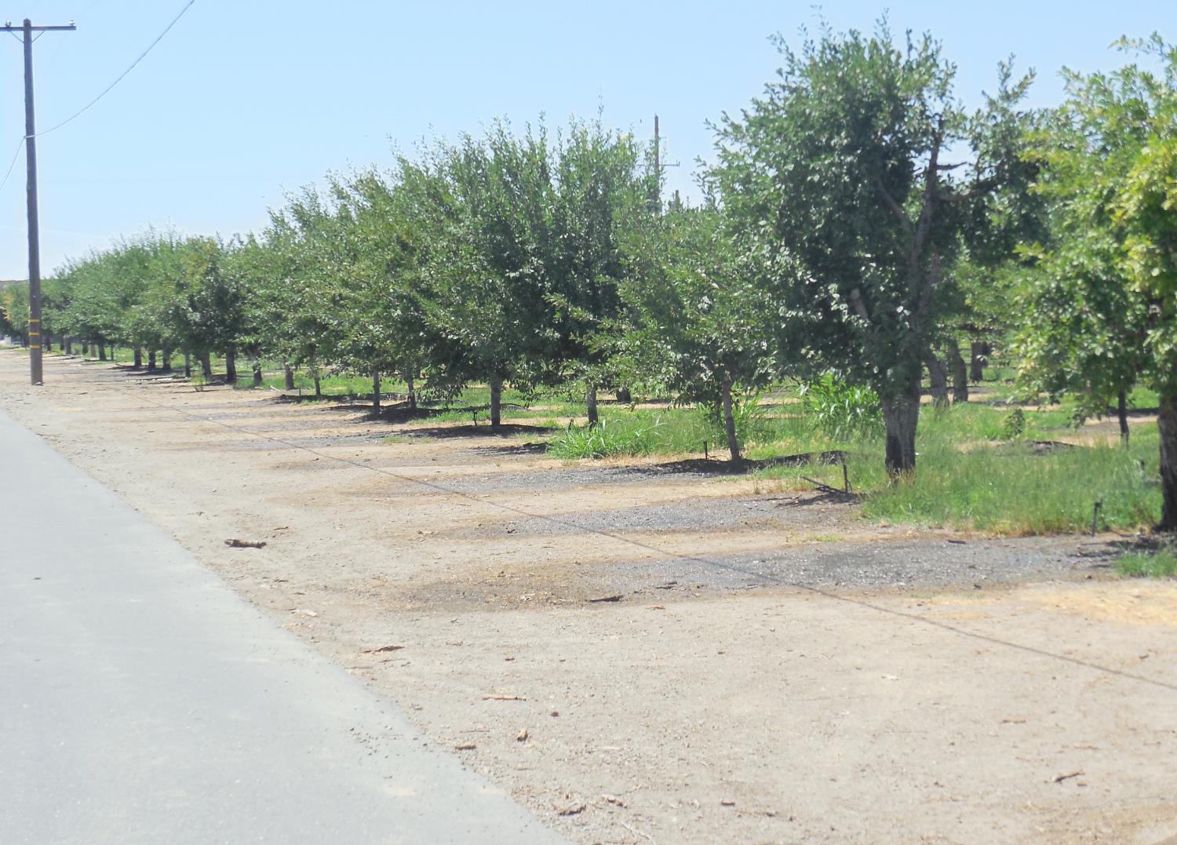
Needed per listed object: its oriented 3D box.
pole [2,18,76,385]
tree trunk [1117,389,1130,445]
[{"bbox_3d":[-14.791,-5.878,84.951,2.542,9.727,0.310,-1,2,-12],"label":"pole"},{"bbox_3d":[6.002,-0.057,35.847,0.124,0.681,0.114,-1,2,-12],"label":"tree trunk"}]

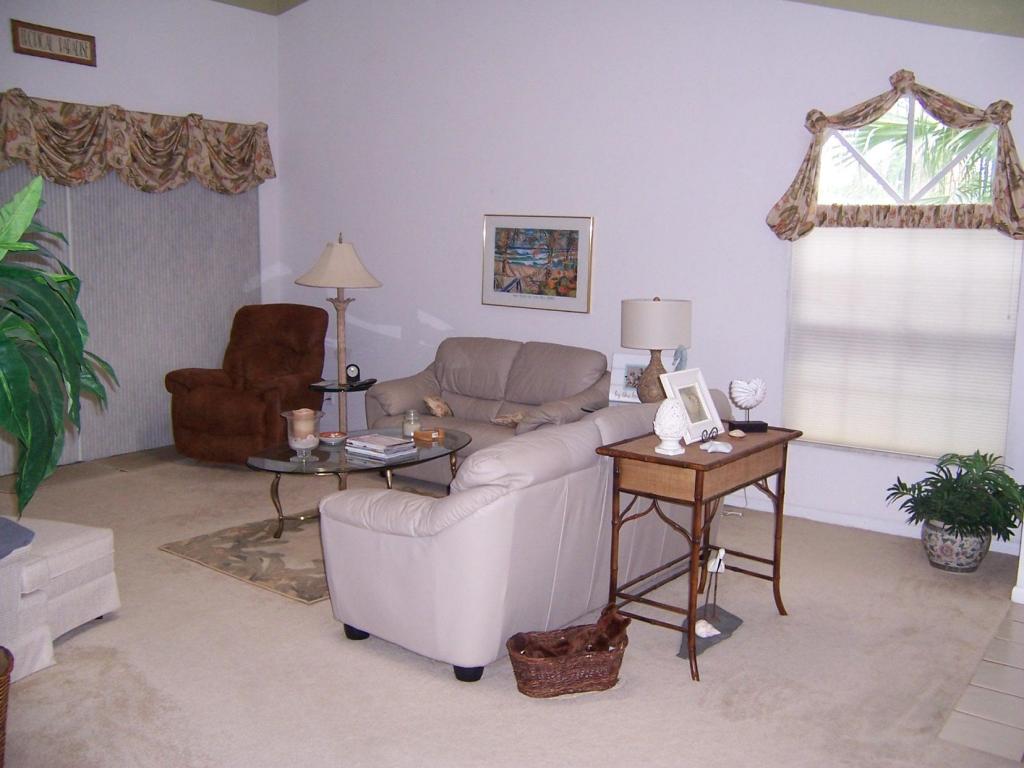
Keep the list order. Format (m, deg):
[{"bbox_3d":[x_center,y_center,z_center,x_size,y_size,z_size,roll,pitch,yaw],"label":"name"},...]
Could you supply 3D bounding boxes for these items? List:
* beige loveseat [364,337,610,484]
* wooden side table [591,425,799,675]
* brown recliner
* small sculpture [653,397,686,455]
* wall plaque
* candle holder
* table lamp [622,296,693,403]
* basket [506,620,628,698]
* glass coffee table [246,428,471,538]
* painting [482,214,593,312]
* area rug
[{"bbox_3d":[-0.136,0.190,6.202,1.540,0.896,0.847,7,10,34],"label":"beige loveseat"},{"bbox_3d":[0.755,0.606,3.878,0.431,0.782,0.862,8,11,37],"label":"wooden side table"},{"bbox_3d":[-1.834,-0.040,7.046,0.901,1.040,0.885,4,9,21],"label":"brown recliner"},{"bbox_3d":[0.595,0.148,3.658,0.123,0.206,0.123,1,8,0],"label":"small sculpture"},{"bbox_3d":[-2.852,-2.131,6.115,0.020,0.189,0.548,7,10,34],"label":"wall plaque"},{"bbox_3d":[-1.031,0.240,4.820,0.203,0.262,0.203,1,8,0],"label":"candle holder"},{"bbox_3d":[0.809,-0.178,5.463,0.400,0.611,0.400,1,8,0],"label":"table lamp"},{"bbox_3d":[0.205,0.970,3.428,0.439,0.172,0.246,-1,9,-16],"label":"basket"},{"bbox_3d":[-0.758,0.561,5.122,0.801,0.451,1.310,8,11,40],"label":"glass coffee table"},{"bbox_3d":[0.146,-0.796,6.413,0.852,0.601,0.025,7,10,34],"label":"painting"},{"bbox_3d":[-0.773,0.783,5.122,1.144,0.011,1.663,8,11,39],"label":"area rug"}]

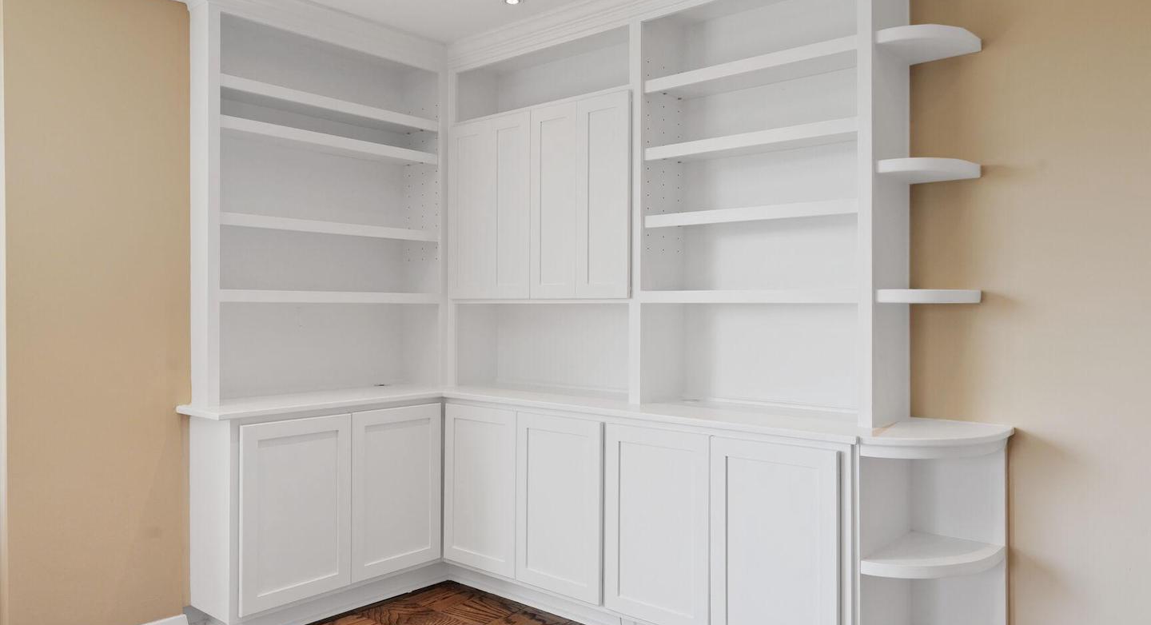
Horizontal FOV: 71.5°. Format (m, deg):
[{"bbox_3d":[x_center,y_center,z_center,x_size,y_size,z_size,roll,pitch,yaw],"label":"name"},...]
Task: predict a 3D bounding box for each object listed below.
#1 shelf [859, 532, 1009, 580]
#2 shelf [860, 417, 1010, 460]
[{"bbox_3d":[1.097,0.755,2.440,0.288,0.039,0.445,0,0,41],"label":"shelf"},{"bbox_3d":[1.093,0.390,2.411,0.309,0.067,0.514,0,0,41],"label":"shelf"}]

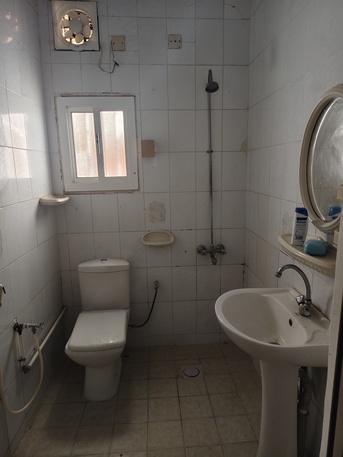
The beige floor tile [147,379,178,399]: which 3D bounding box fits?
[{"bbox_3d":[-0.055,1.100,2.092,0.200,0.010,0.195,-2,11,-3],"label":"beige floor tile"}]

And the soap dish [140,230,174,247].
[{"bbox_3d":[-0.104,0.075,2.331,0.250,0.095,0.120,-2,11,-4],"label":"soap dish"}]

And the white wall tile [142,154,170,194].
[{"bbox_3d":[-0.114,-0.423,2.294,0.200,0.300,0.010,-2,11,-4],"label":"white wall tile"}]

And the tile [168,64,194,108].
[{"bbox_3d":[0.073,-1.021,2.201,0.200,0.300,0.010,-2,11,-3],"label":"tile"}]

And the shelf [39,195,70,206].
[{"bbox_3d":[-0.803,-0.196,2.125,0.155,0.055,0.270,-2,11,-4],"label":"shelf"}]

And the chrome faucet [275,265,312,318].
[{"bbox_3d":[0.533,0.261,1.318,0.160,0.220,0.085,-2,11,-3],"label":"chrome faucet"}]

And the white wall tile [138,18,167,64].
[{"bbox_3d":[-0.131,-1.304,2.123,0.200,0.300,0.010,-2,11,-4],"label":"white wall tile"}]

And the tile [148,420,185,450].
[{"bbox_3d":[-0.031,1.162,1.714,0.200,0.010,0.193,-2,11,-3],"label":"tile"}]

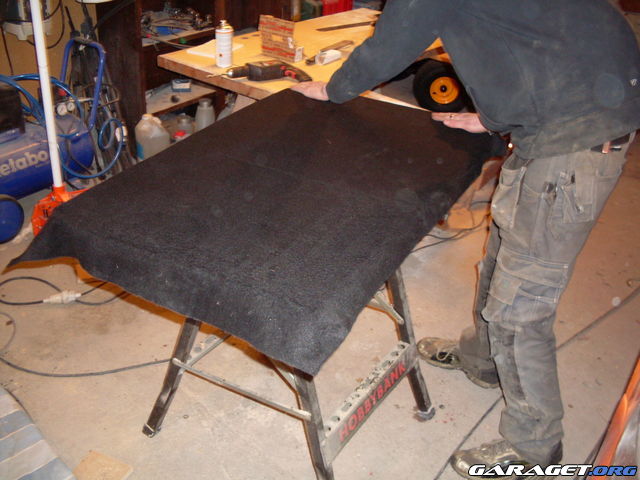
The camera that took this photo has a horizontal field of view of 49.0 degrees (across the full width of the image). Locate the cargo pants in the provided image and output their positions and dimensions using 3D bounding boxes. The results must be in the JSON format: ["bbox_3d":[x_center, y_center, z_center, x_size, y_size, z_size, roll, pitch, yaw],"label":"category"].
[{"bbox_3d":[0.595,0.108,1.976,0.380,0.940,0.430,12,30,16],"label":"cargo pants"}]

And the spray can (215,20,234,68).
[{"bbox_3d":[-0.361,-0.737,2.638,0.066,0.175,0.066,-1,29,-6],"label":"spray can"}]

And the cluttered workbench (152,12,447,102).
[{"bbox_3d":[0.075,-0.542,3.323,0.700,0.787,1.500,21,34,31],"label":"cluttered workbench"}]

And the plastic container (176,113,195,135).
[{"bbox_3d":[-0.759,-0.644,3.950,0.092,0.140,0.092,-7,30,-16],"label":"plastic container"}]

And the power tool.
[{"bbox_3d":[-0.176,-0.587,2.486,0.290,0.072,0.175,-10,31,-22],"label":"power tool"}]

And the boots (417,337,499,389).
[{"bbox_3d":[0.479,0.377,2.362,0.305,0.120,0.110,20,33,28],"label":"boots"}]

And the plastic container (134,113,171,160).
[{"bbox_3d":[-0.886,-0.491,3.683,0.180,0.280,0.160,-5,29,-14],"label":"plastic container"}]

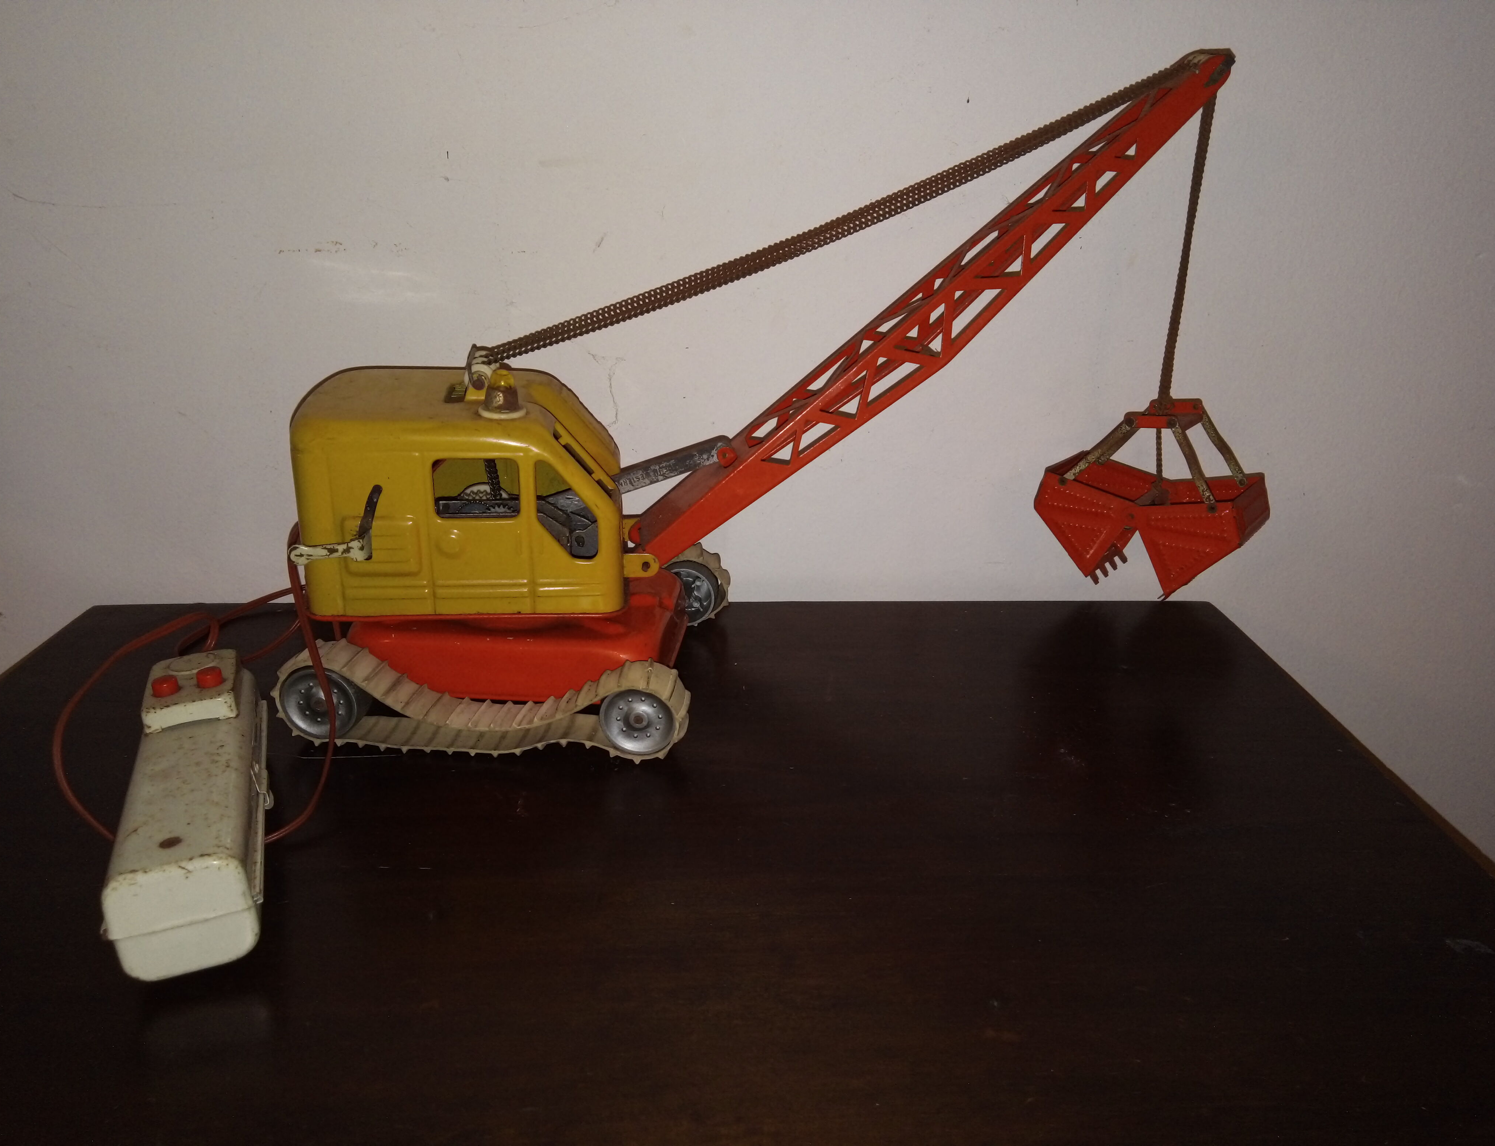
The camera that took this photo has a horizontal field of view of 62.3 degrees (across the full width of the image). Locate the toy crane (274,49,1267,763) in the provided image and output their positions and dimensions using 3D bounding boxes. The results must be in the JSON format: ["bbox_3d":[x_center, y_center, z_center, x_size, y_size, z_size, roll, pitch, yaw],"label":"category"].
[{"bbox_3d":[0.020,-0.077,0.520,0.427,0.273,0.148,0,19,-3],"label":"toy crane"}]

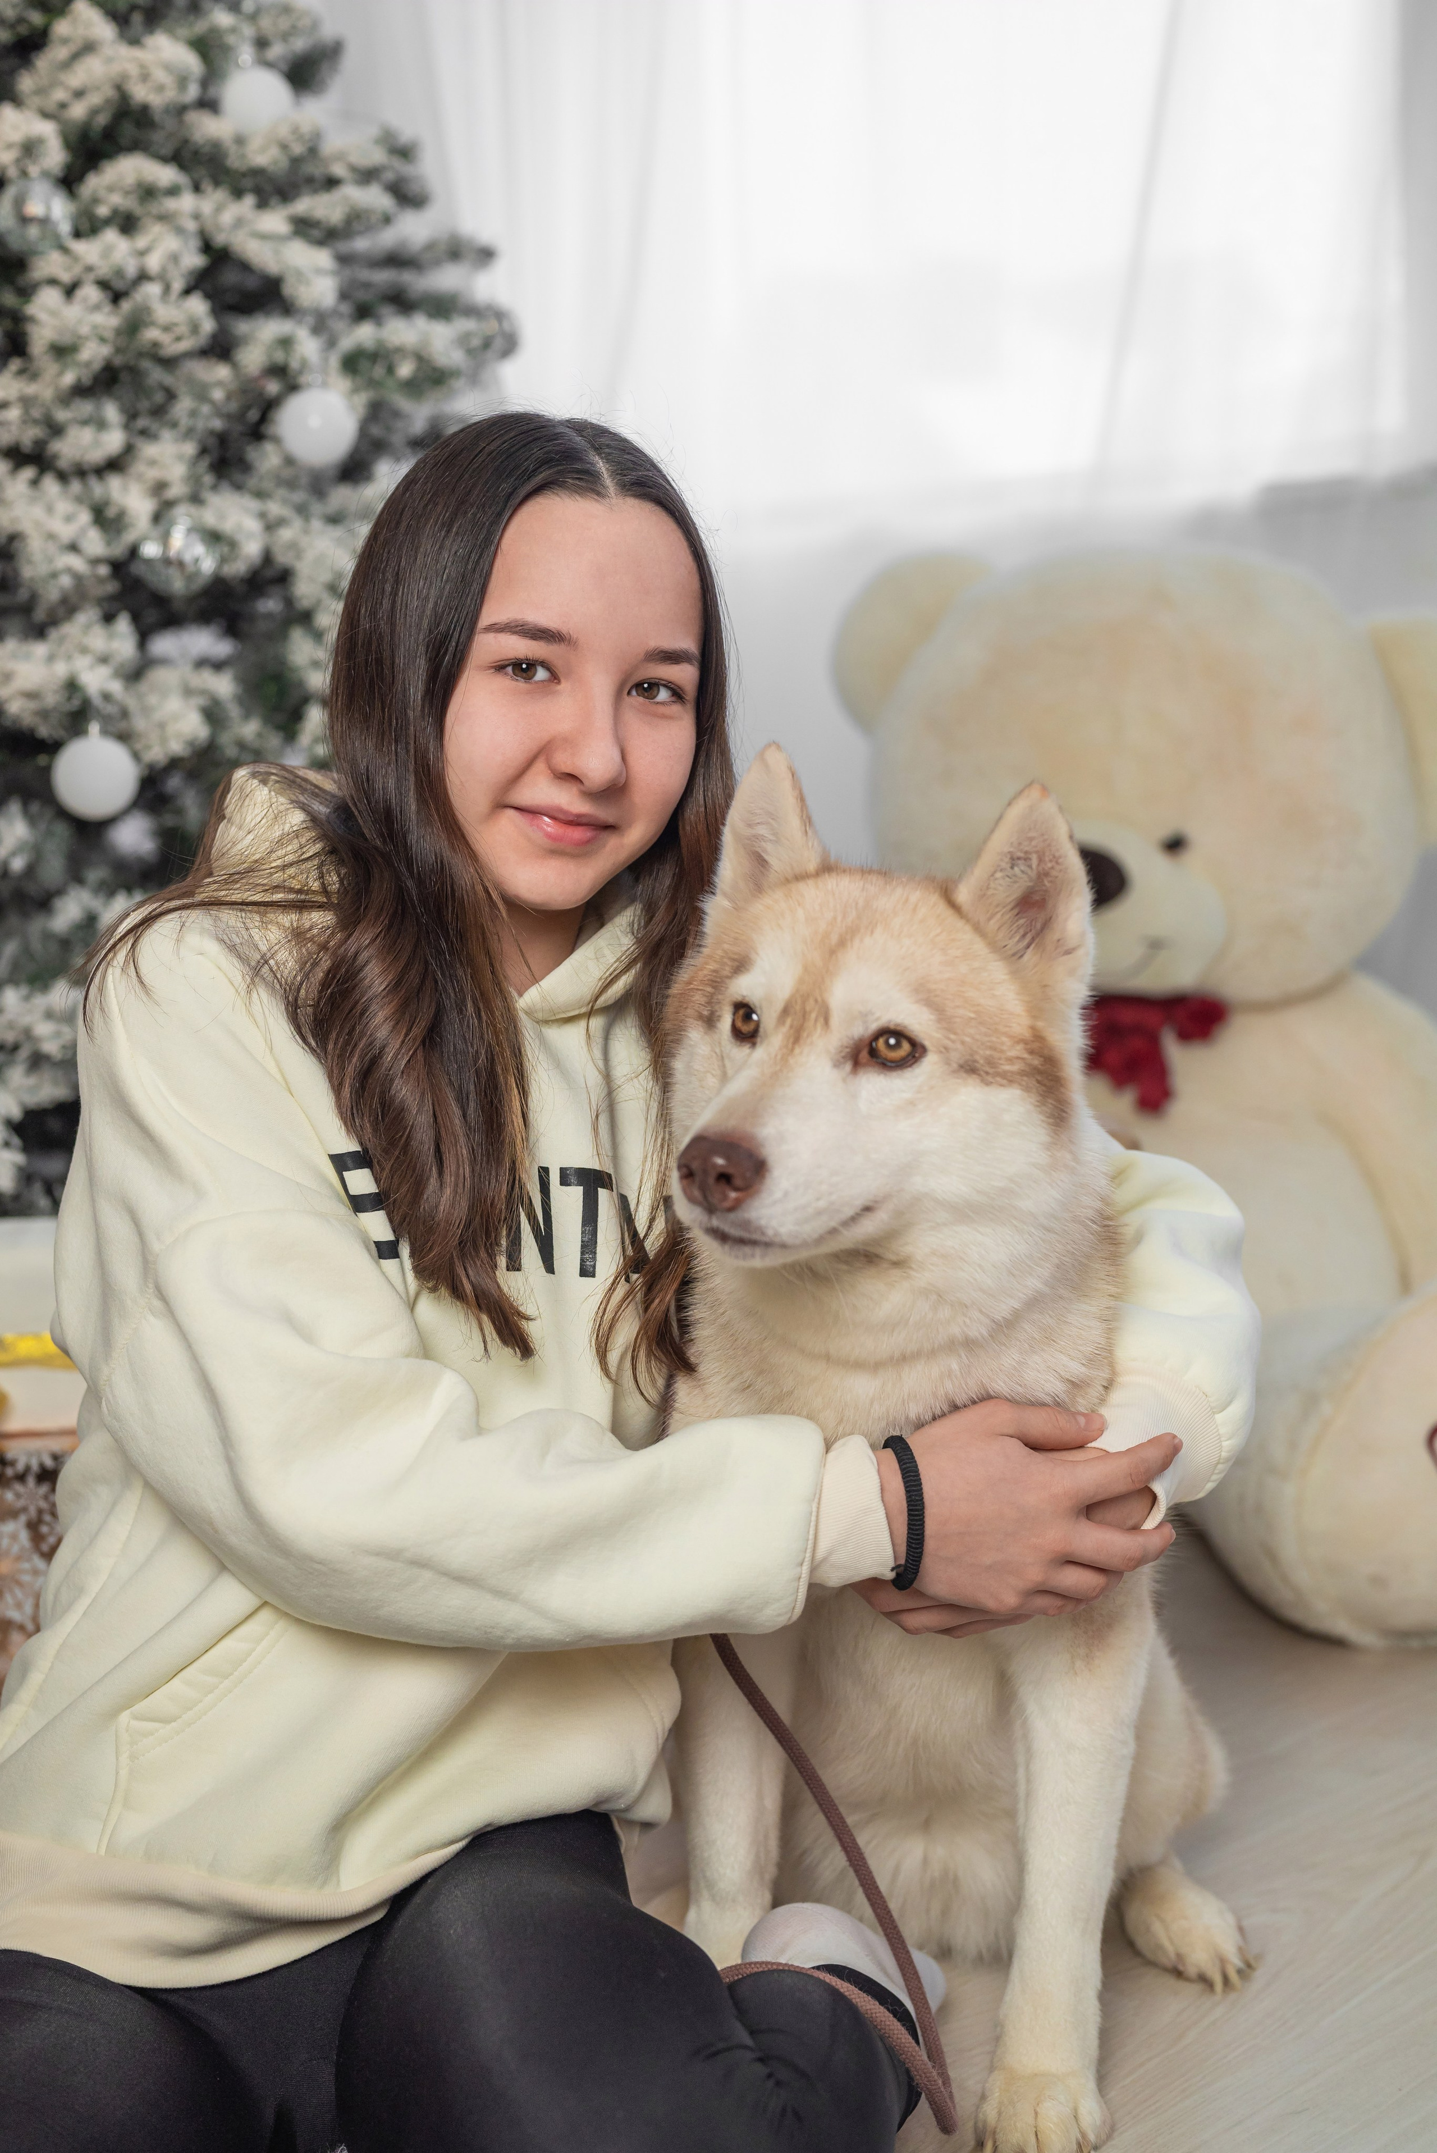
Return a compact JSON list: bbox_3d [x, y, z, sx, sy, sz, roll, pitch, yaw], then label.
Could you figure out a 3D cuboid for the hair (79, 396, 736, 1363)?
[{"bbox_3d":[-0.142,-0.092,1.455,0.290,0.460,0.250,2,2,-21],"label":"hair"}]

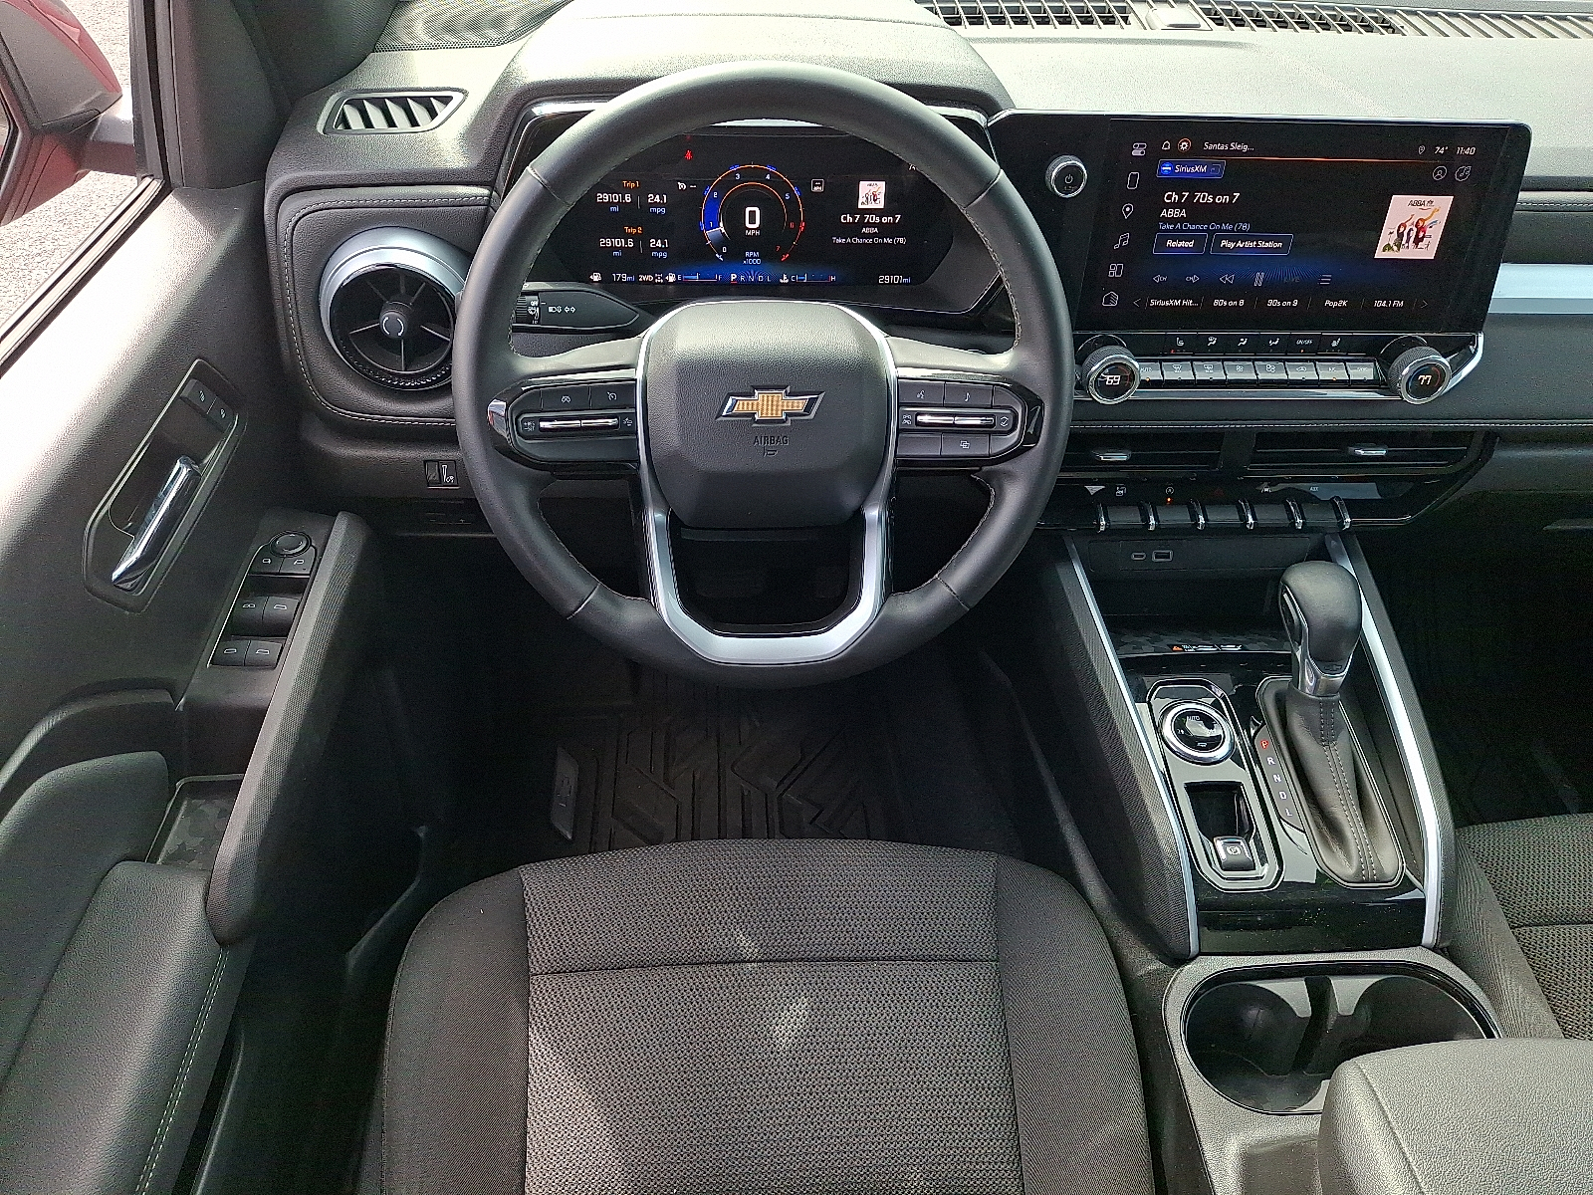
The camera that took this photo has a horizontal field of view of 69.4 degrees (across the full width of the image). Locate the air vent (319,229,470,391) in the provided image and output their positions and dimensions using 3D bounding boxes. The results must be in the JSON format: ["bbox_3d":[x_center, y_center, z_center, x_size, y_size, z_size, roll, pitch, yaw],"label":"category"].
[{"bbox_3d":[-0.265,-0.192,0.768,0.104,0.102,0.042,-1,37,-5],"label":"air vent"}]

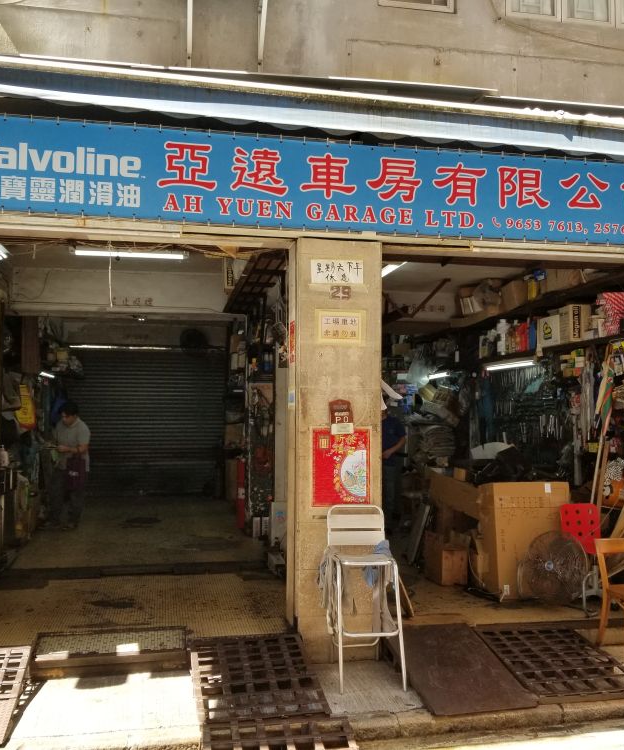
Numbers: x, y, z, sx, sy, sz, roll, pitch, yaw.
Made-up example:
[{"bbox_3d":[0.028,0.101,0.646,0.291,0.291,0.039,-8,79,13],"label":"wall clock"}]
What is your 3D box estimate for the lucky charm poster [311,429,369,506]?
[{"bbox_3d":[0.203,0.625,5.078,0.413,0.512,0.012,1,-3,-11],"label":"lucky charm poster"}]

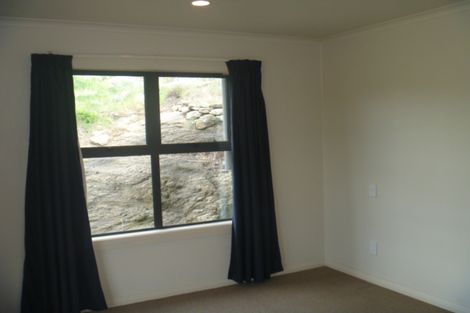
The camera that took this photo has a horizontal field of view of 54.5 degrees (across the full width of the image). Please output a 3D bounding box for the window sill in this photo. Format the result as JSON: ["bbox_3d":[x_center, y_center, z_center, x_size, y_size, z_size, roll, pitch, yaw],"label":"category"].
[{"bbox_3d":[-0.653,0.696,4.115,1.490,0.110,0.115,-4,4,-28],"label":"window sill"}]

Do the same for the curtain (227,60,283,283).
[{"bbox_3d":[0.196,0.149,4.394,0.570,2.095,0.160,-4,4,-28],"label":"curtain"}]

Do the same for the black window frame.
[{"bbox_3d":[-0.707,-0.047,4.119,1.540,1.415,0.090,-4,4,-28],"label":"black window frame"}]

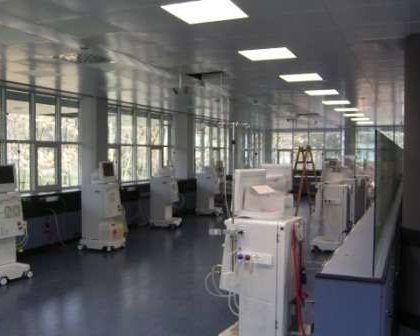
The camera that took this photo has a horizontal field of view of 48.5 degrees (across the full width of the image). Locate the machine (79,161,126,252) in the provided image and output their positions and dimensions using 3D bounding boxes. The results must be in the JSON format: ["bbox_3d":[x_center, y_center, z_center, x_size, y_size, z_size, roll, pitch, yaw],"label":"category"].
[{"bbox_3d":[-1.864,0.647,8.171,0.645,1.513,0.500,1,2,19],"label":"machine"}]

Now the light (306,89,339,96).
[{"bbox_3d":[2.184,-1.487,9.042,0.585,0.070,0.585,1,2,23],"label":"light"}]

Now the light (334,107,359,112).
[{"bbox_3d":[3.660,-1.579,12.451,0.585,0.070,0.585,1,2,23],"label":"light"}]

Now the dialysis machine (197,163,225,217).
[{"bbox_3d":[0.052,0.523,12.740,0.645,1.513,0.500,1,2,20],"label":"dialysis machine"}]

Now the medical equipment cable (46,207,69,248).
[{"bbox_3d":[-2.626,1.045,8.066,0.220,0.680,0.240,1,2,23],"label":"medical equipment cable"}]

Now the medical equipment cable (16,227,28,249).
[{"bbox_3d":[-2.521,0.916,6.240,0.170,0.310,0.120,1,2,23],"label":"medical equipment cable"}]

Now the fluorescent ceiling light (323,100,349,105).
[{"bbox_3d":[2.922,-1.533,10.747,0.585,0.070,0.585,1,2,23],"label":"fluorescent ceiling light"}]

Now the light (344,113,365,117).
[{"bbox_3d":[4.398,-1.625,14.155,0.585,0.070,0.585,1,2,23],"label":"light"}]

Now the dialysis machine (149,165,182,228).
[{"bbox_3d":[-0.983,0.581,10.596,0.645,1.513,0.500,1,2,23],"label":"dialysis machine"}]

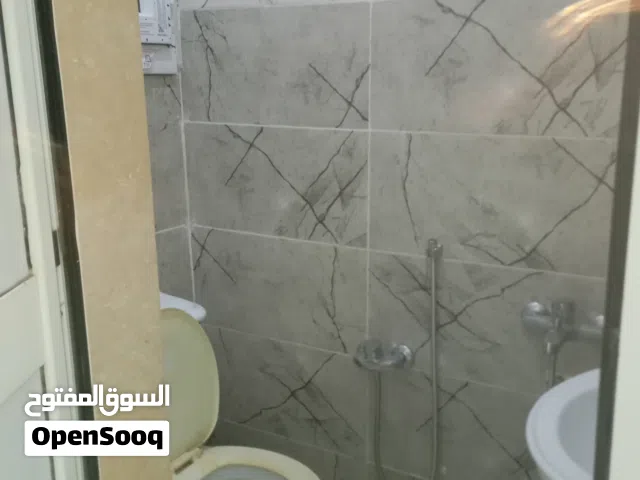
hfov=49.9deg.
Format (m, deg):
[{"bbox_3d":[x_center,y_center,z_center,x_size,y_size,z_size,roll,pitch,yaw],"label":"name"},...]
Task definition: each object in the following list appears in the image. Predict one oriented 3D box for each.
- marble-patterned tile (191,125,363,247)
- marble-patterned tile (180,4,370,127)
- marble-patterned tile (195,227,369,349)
[{"bbox_3d":[-0.129,-0.156,1.867,0.590,0.300,0.010,7,15,29],"label":"marble-patterned tile"},{"bbox_3d":[-0.130,-0.448,1.799,0.590,0.300,0.010,7,15,29],"label":"marble-patterned tile"},{"bbox_3d":[-0.127,0.136,1.935,0.590,0.300,0.010,7,15,29],"label":"marble-patterned tile"}]

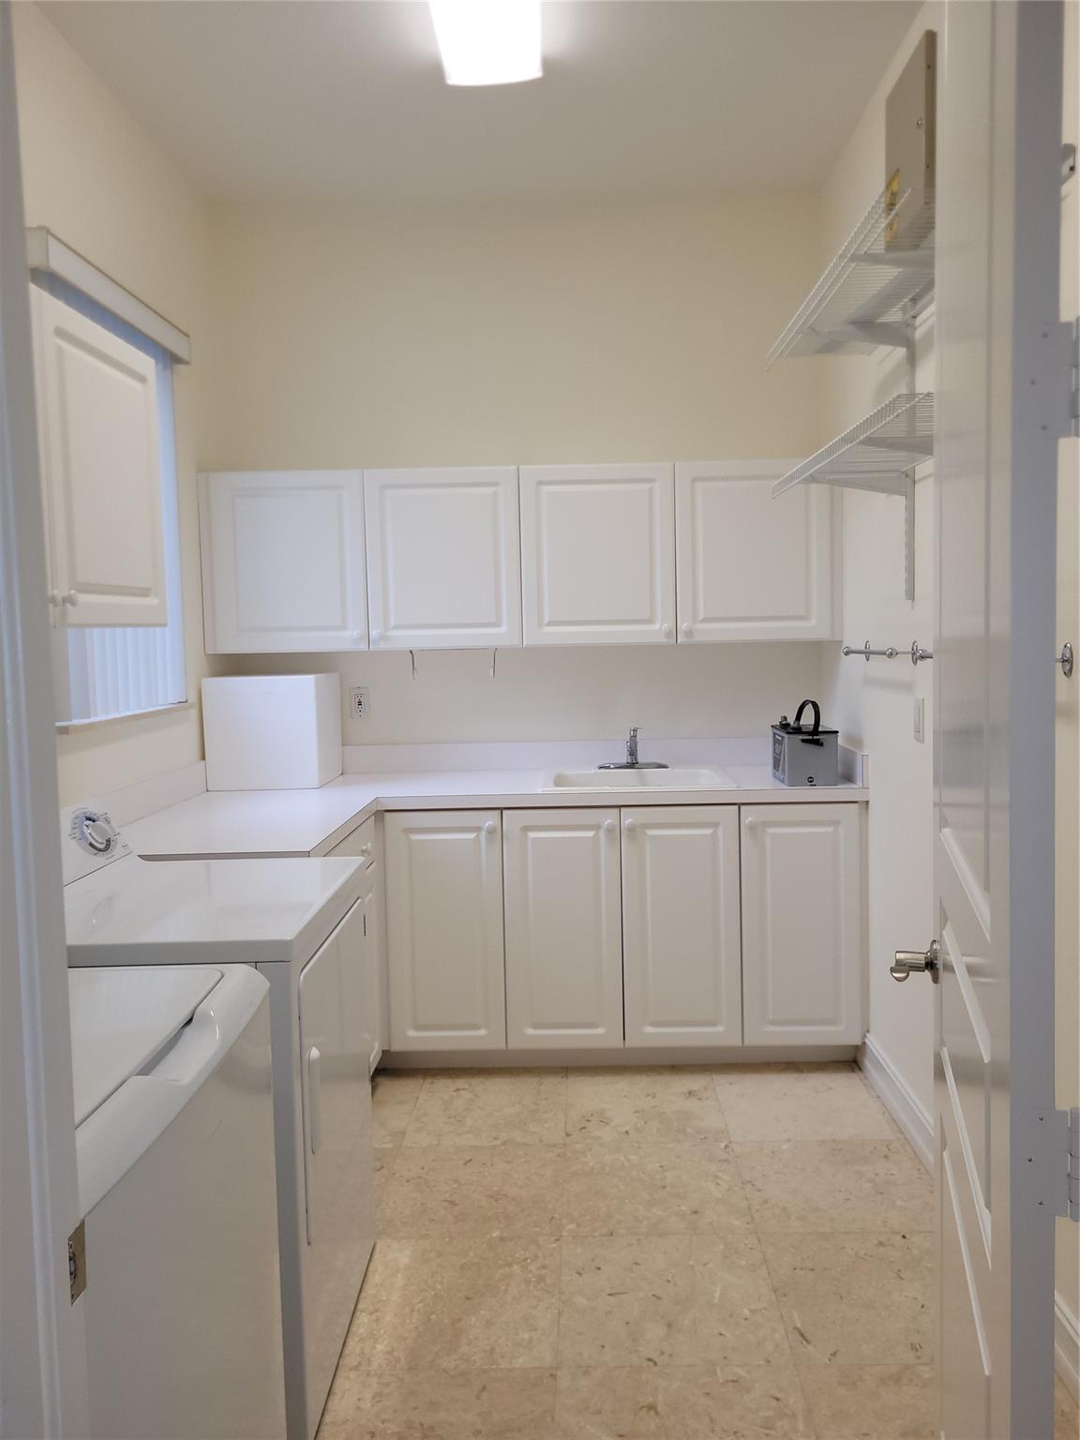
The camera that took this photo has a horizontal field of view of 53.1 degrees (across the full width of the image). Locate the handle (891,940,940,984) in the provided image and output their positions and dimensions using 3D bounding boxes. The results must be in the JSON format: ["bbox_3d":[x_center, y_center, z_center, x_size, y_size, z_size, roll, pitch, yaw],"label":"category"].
[{"bbox_3d":[0.548,0.367,1.590,0.068,0.066,0.125,0,5,16],"label":"handle"}]

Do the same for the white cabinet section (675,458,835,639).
[{"bbox_3d":[0.707,-0.561,3.579,0.510,0.600,0.025,-1,5,2],"label":"white cabinet section"}]

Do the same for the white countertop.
[{"bbox_3d":[-0.070,0.263,3.251,2.150,0.043,1.490,-1,5,2],"label":"white countertop"}]

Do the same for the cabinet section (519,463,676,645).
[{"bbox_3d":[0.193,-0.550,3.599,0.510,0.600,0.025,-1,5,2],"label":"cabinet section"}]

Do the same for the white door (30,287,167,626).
[{"bbox_3d":[-0.881,-0.491,2.200,0.025,0.600,0.520,-1,5,2],"label":"white door"}]

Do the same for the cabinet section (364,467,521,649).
[{"bbox_3d":[-0.322,-0.539,3.620,0.513,0.600,0.025,-1,5,2],"label":"cabinet section"}]

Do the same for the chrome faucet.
[{"bbox_3d":[0.326,0.103,3.751,0.250,0.155,0.190,-1,5,2],"label":"chrome faucet"}]

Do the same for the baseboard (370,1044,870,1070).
[{"bbox_3d":[0.259,1.081,3.530,1.530,0.094,0.020,-1,5,2],"label":"baseboard"}]

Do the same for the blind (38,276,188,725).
[{"bbox_3d":[-1.145,-0.570,2.980,0.060,1.110,0.810,-1,5,2],"label":"blind"}]

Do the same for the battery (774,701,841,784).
[{"bbox_3d":[0.859,0.070,3.482,0.165,0.260,0.197,-1,5,2],"label":"battery"}]

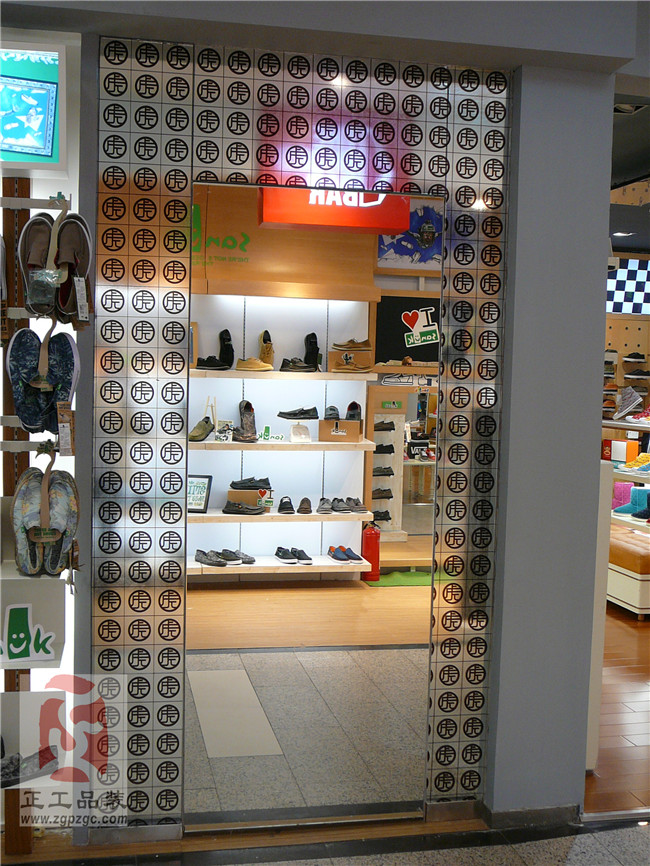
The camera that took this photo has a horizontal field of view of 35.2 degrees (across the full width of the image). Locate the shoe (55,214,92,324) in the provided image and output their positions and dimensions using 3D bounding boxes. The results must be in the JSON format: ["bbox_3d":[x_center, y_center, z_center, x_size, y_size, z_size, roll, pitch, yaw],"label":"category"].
[{"bbox_3d":[-0.717,-0.473,2.930,0.102,0.285,0.105,4,4,2],"label":"shoe"}]

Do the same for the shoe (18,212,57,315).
[{"bbox_3d":[-0.820,-0.477,2.930,0.102,0.285,0.105,-3,5,-23],"label":"shoe"}]

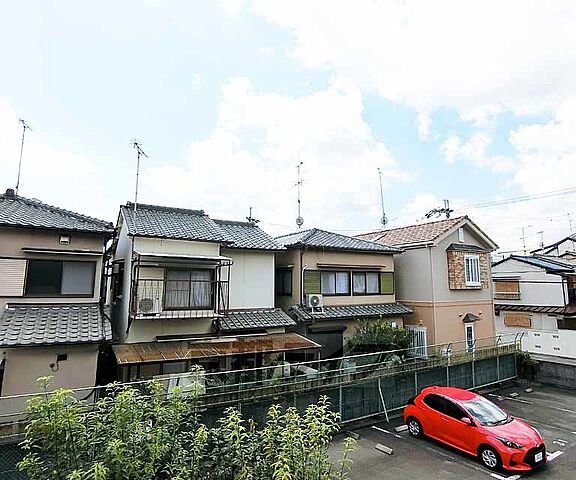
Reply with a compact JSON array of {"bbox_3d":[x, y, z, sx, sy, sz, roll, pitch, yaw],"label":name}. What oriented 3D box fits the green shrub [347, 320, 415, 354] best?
[{"bbox_3d":[3.987,4.335,14.328,3.200,1.848,1.900,5,-9,-29],"label":"green shrub"}]

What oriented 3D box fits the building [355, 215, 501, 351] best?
[{"bbox_3d":[7.150,3.132,21.442,6.100,7.800,9.800,5,-10,-31],"label":"building"}]

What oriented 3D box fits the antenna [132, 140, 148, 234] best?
[{"bbox_3d":[-5.210,-1.735,11.465,0.450,3.189,1.200,1,-8,-4],"label":"antenna"}]

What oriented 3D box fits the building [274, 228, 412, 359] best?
[{"bbox_3d":[0.927,3.084,19.032,6.700,7.350,10.500,5,-9,-29],"label":"building"}]

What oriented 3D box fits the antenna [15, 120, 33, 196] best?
[{"bbox_3d":[-10.318,-3.158,12.840,0.450,2.994,0.950,2,-8,-11],"label":"antenna"}]

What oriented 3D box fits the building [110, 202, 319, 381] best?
[{"bbox_3d":[-4.263,2.496,15.474,7.100,7.800,9.300,5,-9,-29],"label":"building"}]

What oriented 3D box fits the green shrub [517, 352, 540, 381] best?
[{"bbox_3d":[12.466,6.630,17.130,1.250,1.495,1.200,5,-10,-31],"label":"green shrub"}]

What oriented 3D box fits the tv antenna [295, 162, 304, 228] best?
[{"bbox_3d":[0.718,-2.735,20.344,0.450,4.297,0.750,4,-9,-20],"label":"tv antenna"}]

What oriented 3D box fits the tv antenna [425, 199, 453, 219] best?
[{"bbox_3d":[8.807,-1.740,19.368,0.500,1.175,1.600,5,-9,-29],"label":"tv antenna"}]

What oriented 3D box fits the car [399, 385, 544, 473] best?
[{"bbox_3d":[5.587,5.662,10.278,1.700,1.500,3.940,5,-9,-30],"label":"car"}]

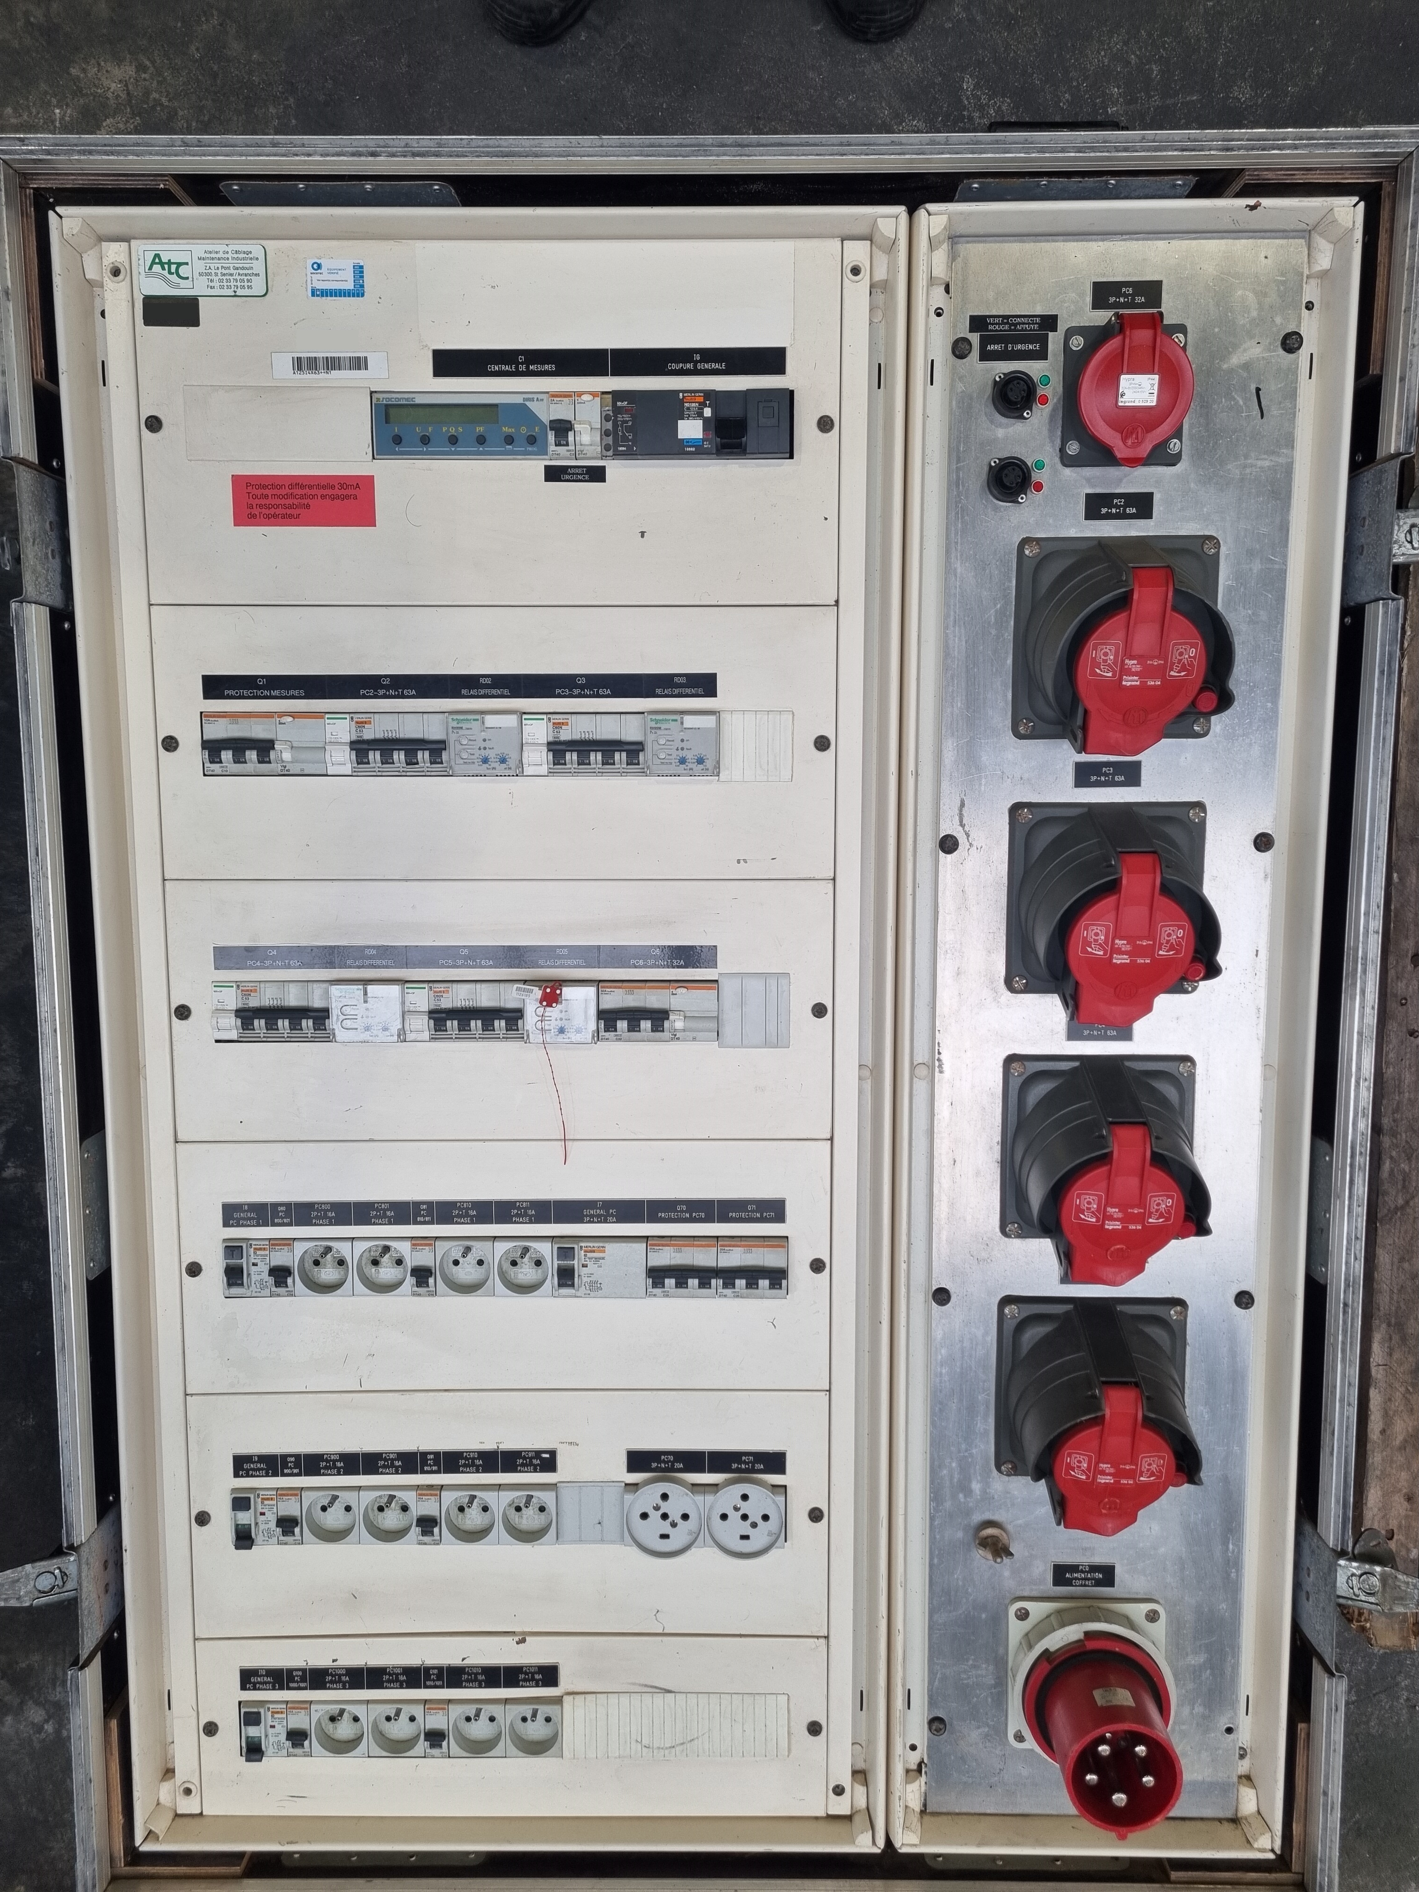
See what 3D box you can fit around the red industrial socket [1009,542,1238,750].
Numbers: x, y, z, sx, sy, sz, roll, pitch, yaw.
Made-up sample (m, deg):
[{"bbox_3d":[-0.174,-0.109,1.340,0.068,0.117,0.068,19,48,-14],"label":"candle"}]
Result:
[{"bbox_3d":[0.297,-0.211,0.990,0.146,0.090,0.157,0,96,0],"label":"red industrial socket"}]

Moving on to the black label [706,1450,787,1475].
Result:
[{"bbox_3d":[0.029,0.405,1.111,0.061,0.002,0.019,0,96,0],"label":"black label"}]

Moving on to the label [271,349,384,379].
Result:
[{"bbox_3d":[-0.270,-0.413,1.011,0.083,0.001,0.018,0,96,0],"label":"label"}]

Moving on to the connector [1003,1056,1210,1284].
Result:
[{"bbox_3d":[0.295,0.164,1.041,0.143,0.088,0.153,0,96,0],"label":"connector"}]

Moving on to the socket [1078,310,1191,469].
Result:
[{"bbox_3d":[0.295,-0.385,0.990,0.086,0.050,0.105,0,96,0],"label":"socket"}]

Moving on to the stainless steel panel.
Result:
[{"bbox_3d":[0.300,0.099,1.080,0.253,0.003,1.212,0,96,0],"label":"stainless steel panel"}]

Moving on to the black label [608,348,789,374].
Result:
[{"bbox_3d":[-0.007,-0.416,1.011,0.125,0.002,0.019,0,96,0],"label":"black label"}]

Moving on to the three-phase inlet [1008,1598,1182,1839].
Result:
[{"bbox_3d":[0.297,0.582,1.072,0.125,0.121,0.126,0,96,0],"label":"three-phase inlet"}]

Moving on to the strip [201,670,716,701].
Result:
[{"bbox_3d":[-0.183,-0.191,1.043,0.379,0.002,0.018,0,96,0],"label":"strip"}]

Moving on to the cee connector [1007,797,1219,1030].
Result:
[{"bbox_3d":[0.294,-0.022,1.012,0.146,0.090,0.157,0,96,0],"label":"cee connector"}]

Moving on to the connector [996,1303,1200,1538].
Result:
[{"bbox_3d":[0.296,0.352,1.063,0.144,0.088,0.155,0,96,0],"label":"connector"}]

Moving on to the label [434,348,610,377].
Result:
[{"bbox_3d":[-0.134,-0.414,1.011,0.125,0.002,0.019,0,96,0],"label":"label"}]

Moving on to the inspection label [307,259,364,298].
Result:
[{"bbox_3d":[-0.266,-0.475,1.011,0.040,0.001,0.026,0,96,0],"label":"inspection label"}]

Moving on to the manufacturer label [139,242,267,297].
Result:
[{"bbox_3d":[-0.357,-0.477,1.004,0.089,0.002,0.035,0,96,0],"label":"manufacturer label"}]

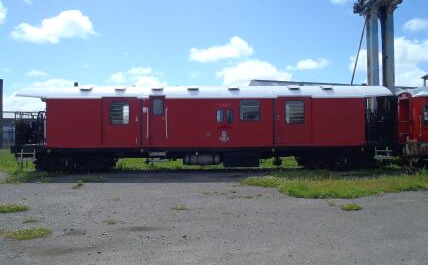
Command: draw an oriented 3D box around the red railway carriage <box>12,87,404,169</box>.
[{"bbox_3d":[-0.328,-0.216,15.184,15.450,3.550,2.620,0,0,-2],"label":"red railway carriage"}]

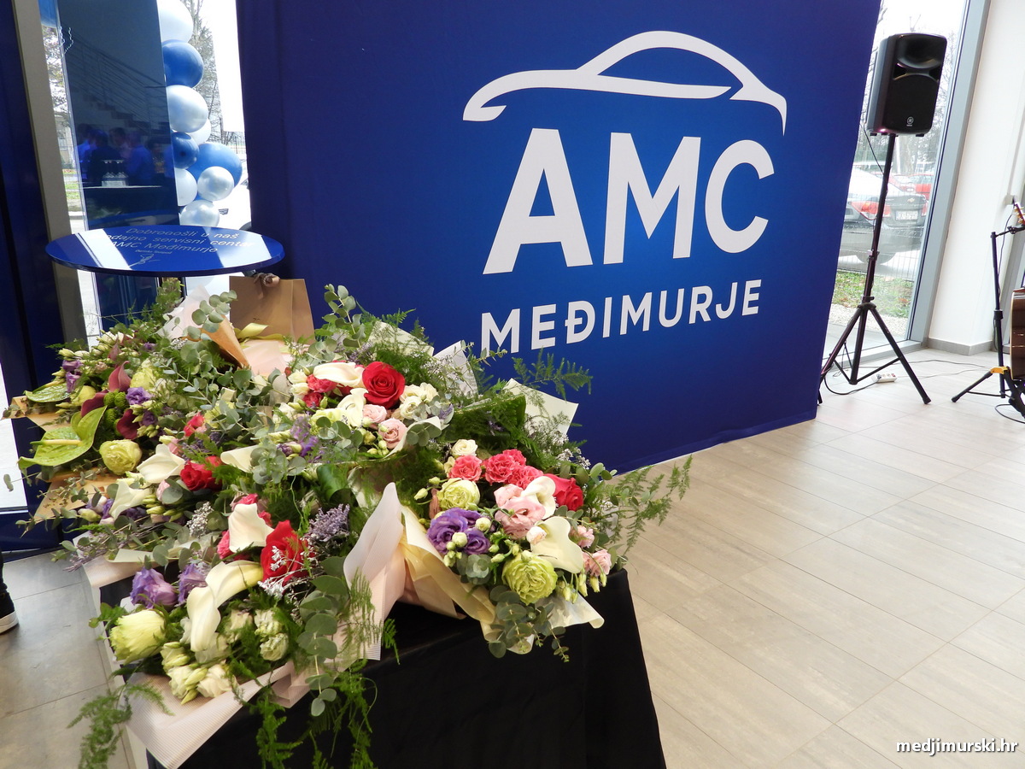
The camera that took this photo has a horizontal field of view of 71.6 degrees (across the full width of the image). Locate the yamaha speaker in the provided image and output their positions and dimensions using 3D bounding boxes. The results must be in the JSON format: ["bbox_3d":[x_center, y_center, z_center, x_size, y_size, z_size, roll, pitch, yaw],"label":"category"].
[{"bbox_3d":[2.308,-1.772,4.243,0.335,0.540,0.310,2,16,3],"label":"yamaha speaker"}]

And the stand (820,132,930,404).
[{"bbox_3d":[2.302,-0.777,4.644,0.770,1.630,0.670,1,16,2],"label":"stand"}]

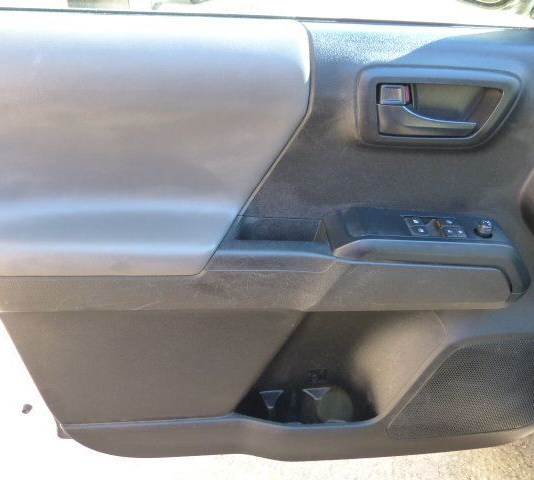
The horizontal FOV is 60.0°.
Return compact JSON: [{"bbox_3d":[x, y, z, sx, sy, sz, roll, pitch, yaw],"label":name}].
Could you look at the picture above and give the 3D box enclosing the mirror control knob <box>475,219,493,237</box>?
[{"bbox_3d":[0.272,-0.014,0.578,0.020,0.016,0.020,-2,35,-3],"label":"mirror control knob"}]

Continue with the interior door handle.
[{"bbox_3d":[0.191,-0.141,0.549,0.108,0.035,0.030,-2,31,-3],"label":"interior door handle"}]

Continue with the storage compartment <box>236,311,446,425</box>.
[{"bbox_3d":[0.106,0.204,0.718,0.295,0.220,0.085,-2,31,-3],"label":"storage compartment"}]

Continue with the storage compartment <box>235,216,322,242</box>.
[{"bbox_3d":[0.015,-0.010,0.598,0.105,0.030,0.045,-2,31,-3],"label":"storage compartment"}]

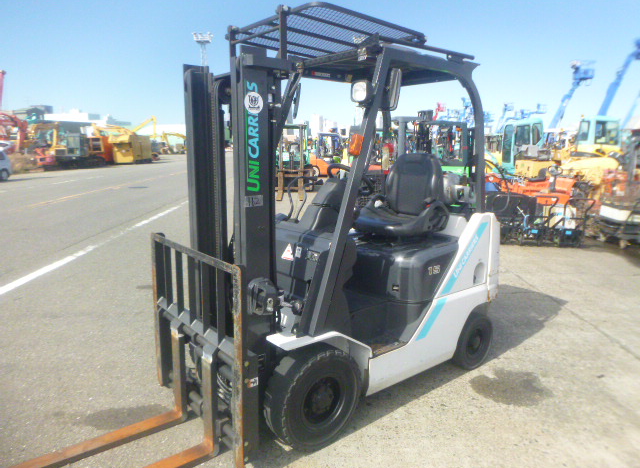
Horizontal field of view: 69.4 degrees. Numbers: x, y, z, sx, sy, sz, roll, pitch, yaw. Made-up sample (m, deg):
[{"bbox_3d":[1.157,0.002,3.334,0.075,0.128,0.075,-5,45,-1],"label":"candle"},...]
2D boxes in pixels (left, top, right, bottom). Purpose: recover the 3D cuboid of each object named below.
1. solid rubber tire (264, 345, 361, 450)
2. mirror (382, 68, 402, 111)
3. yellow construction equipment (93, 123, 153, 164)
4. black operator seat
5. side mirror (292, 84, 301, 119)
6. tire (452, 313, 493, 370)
[{"bbox_3d":[-0.021,0.872,2.520,0.560,0.560,0.175,-8,13,-37],"label":"solid rubber tire"},{"bbox_3d":[0.374,-0.791,2.538,0.140,0.220,0.040,3,1,19],"label":"mirror"},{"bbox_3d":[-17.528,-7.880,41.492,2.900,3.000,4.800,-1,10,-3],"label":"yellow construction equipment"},{"bbox_3d":[0.590,-0.298,3.358,0.580,0.570,0.520,-8,13,-37],"label":"black operator seat"},{"bbox_3d":[-0.156,-0.929,3.240,0.040,0.225,0.140,9,10,-6],"label":"side mirror"},{"bbox_3d":[1.093,0.771,3.371,0.436,0.436,0.135,-8,13,-37],"label":"tire"}]

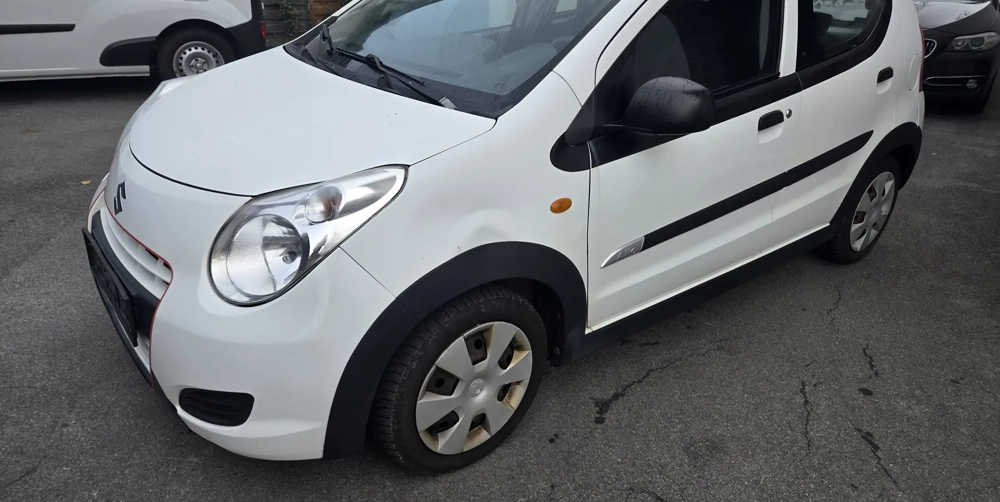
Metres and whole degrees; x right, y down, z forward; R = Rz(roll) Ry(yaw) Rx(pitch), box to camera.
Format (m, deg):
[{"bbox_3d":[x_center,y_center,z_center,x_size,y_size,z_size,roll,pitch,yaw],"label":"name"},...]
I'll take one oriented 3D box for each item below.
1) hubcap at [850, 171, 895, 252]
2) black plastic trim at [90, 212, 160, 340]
[{"bbox_3d":[1.785,-0.185,3.184,0.395,0.395,0.050,-17,31,-35],"label":"hubcap"},{"bbox_3d":[-1.064,0.046,1.866,0.085,0.120,0.730,-17,31,-35],"label":"black plastic trim"}]

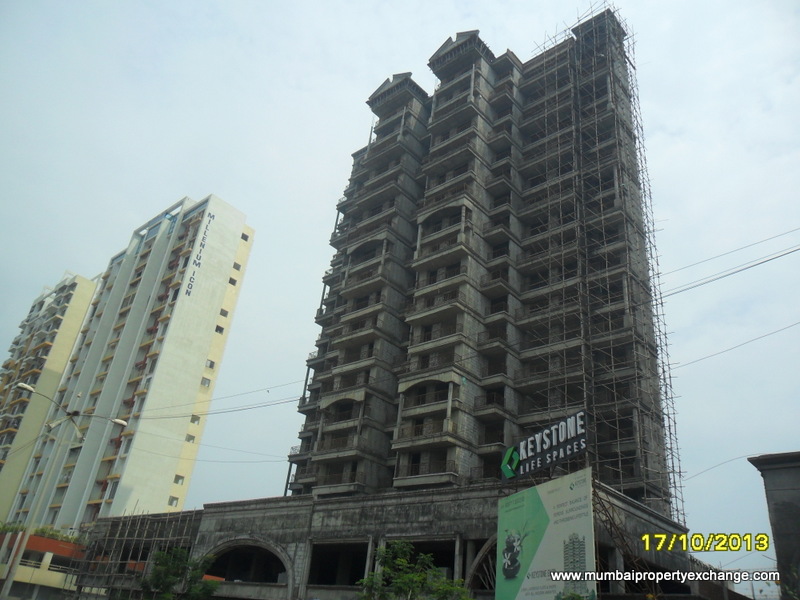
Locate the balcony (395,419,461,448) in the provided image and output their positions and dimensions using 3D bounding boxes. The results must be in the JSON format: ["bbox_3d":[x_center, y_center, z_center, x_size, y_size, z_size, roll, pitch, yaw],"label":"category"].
[{"bbox_3d":[2.161,11.422,51.453,6.250,1.600,2.000,-17,-36,38],"label":"balcony"}]

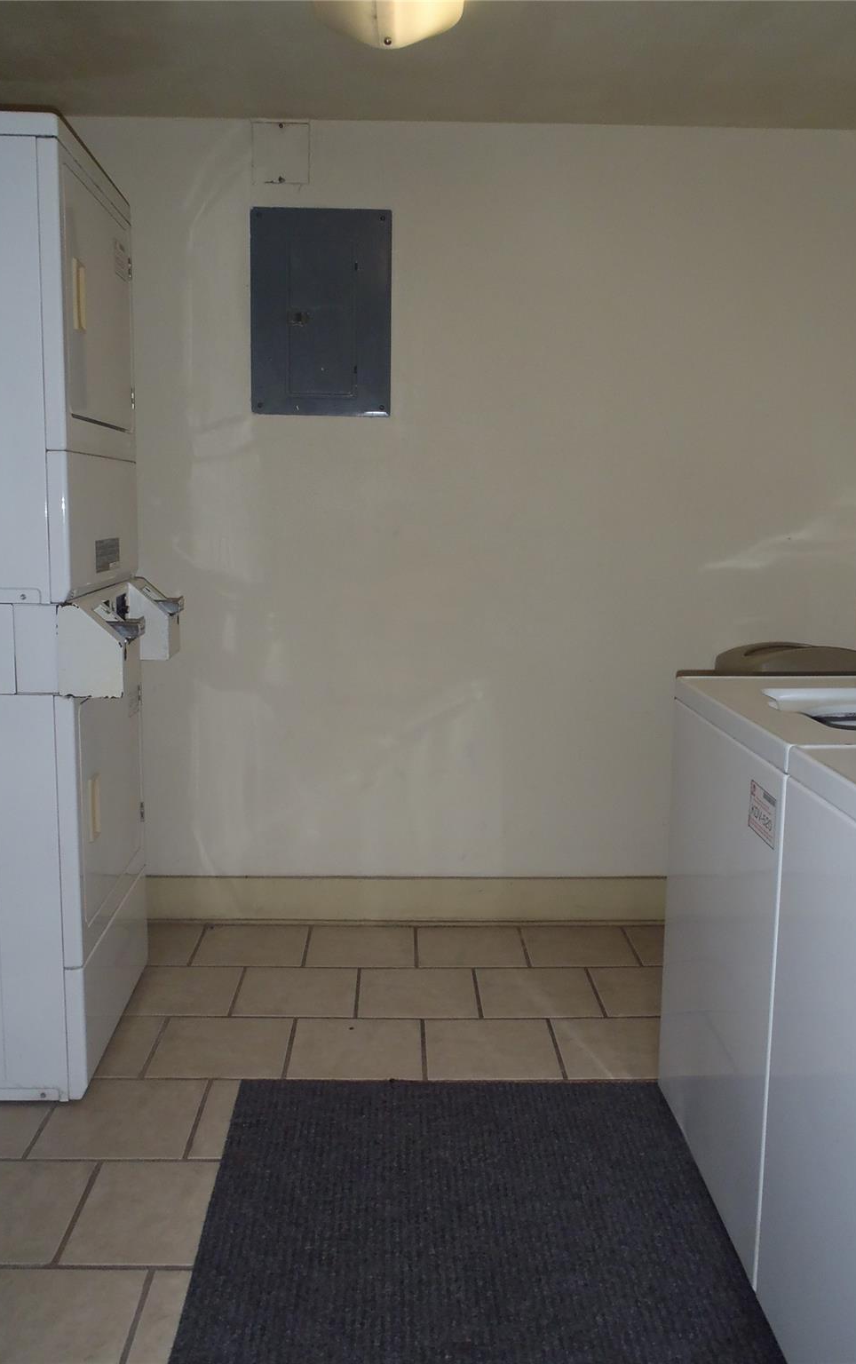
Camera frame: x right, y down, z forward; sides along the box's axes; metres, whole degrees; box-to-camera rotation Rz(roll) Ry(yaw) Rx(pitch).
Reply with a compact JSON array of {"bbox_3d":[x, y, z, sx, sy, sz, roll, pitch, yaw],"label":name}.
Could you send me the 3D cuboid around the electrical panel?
[{"bbox_3d":[-0.300,-1.041,3.105,0.392,0.563,0.030,1,8,-2],"label":"electrical panel"}]

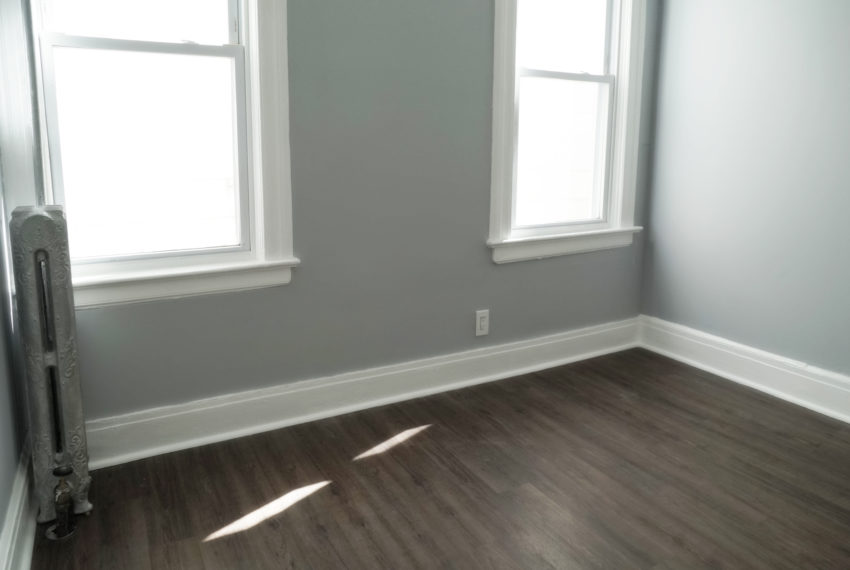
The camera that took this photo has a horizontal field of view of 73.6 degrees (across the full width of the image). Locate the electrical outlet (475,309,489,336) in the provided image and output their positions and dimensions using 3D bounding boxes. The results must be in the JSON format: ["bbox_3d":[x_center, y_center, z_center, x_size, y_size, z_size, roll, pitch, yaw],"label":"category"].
[{"bbox_3d":[0.272,0.181,2.656,0.073,0.122,0.010,-6,13,-30],"label":"electrical outlet"}]

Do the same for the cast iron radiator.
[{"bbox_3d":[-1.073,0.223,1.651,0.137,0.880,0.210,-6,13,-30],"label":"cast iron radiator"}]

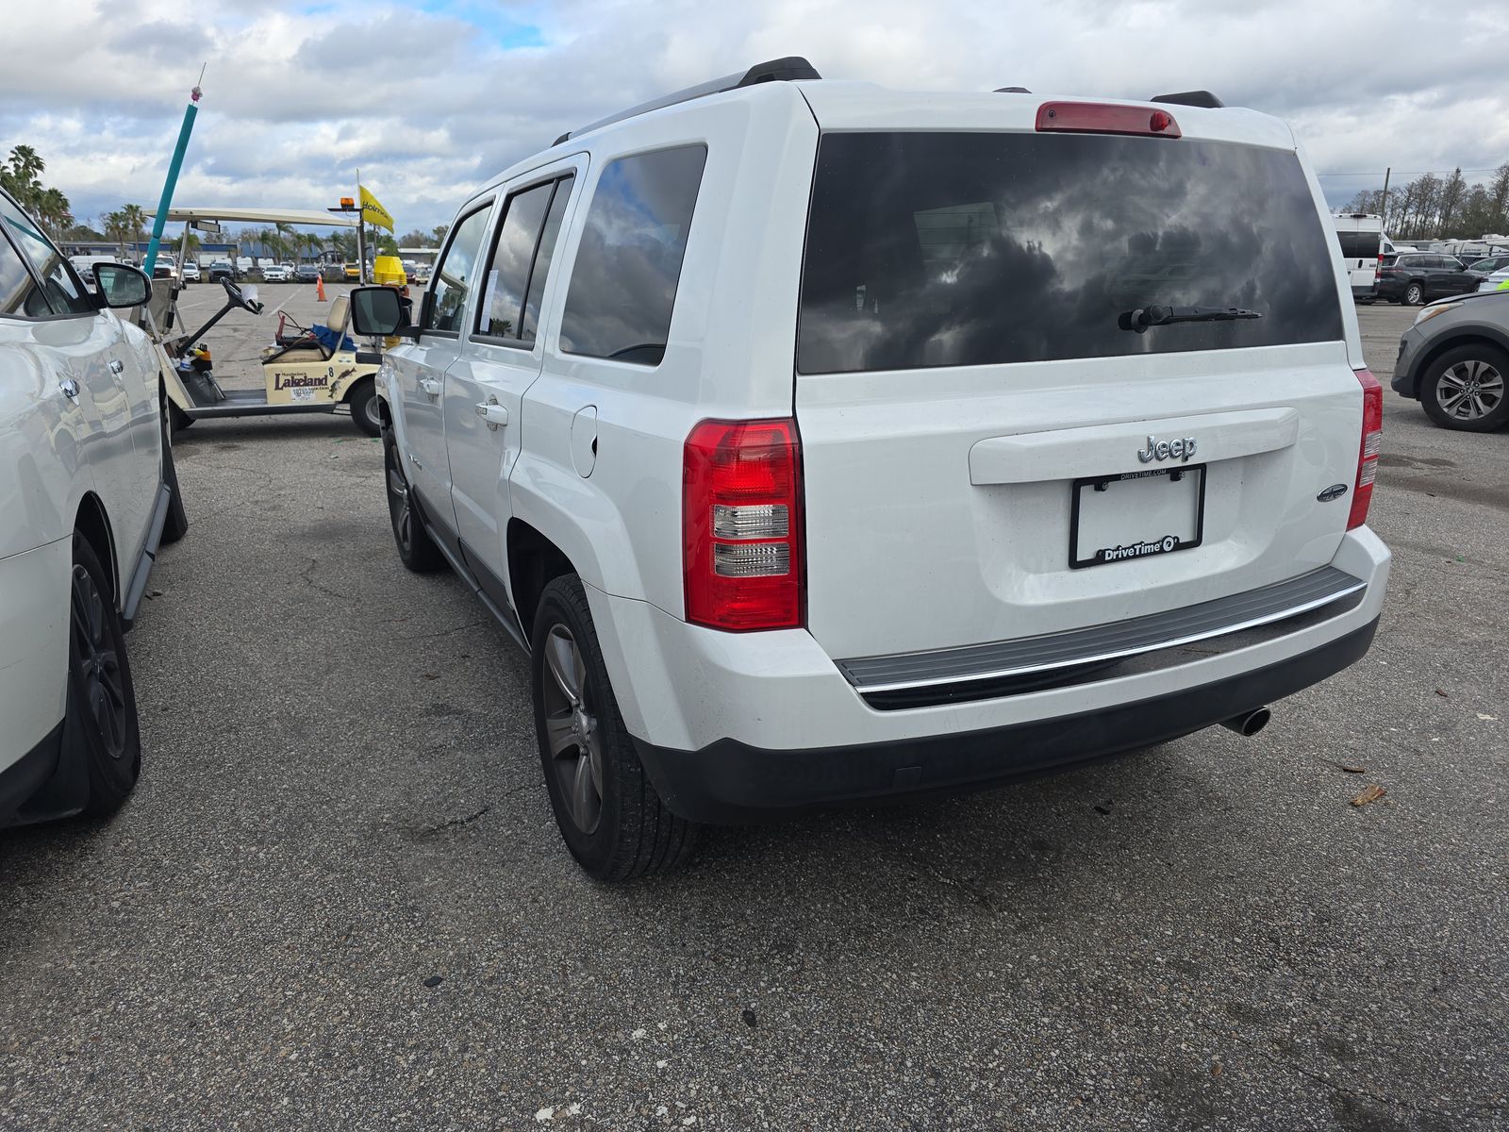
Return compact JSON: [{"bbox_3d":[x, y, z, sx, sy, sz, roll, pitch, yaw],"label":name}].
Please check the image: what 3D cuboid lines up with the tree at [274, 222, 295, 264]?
[{"bbox_3d":[-57.163,-38.264,122.000,2.450,7.100,2.450,-8,18,-23],"label":"tree"}]

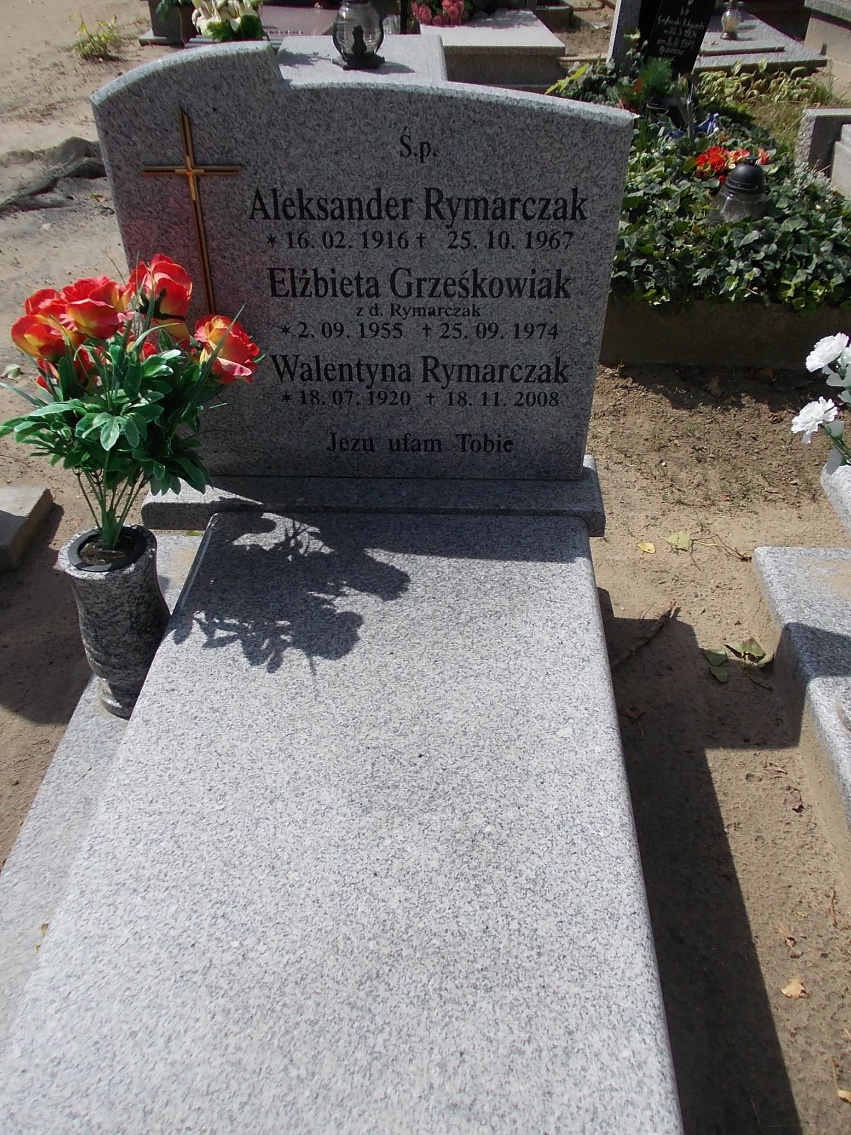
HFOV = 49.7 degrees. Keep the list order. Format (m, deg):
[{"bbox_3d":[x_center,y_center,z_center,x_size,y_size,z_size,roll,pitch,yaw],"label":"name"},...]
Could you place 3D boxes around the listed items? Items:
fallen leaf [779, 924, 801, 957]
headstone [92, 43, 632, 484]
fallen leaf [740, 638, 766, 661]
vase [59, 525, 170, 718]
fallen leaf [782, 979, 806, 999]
[{"bbox_3d":[0.571,0.585,1.441,0.028,0.012,0.060,-20,42,-22],"label":"fallen leaf"},{"bbox_3d":[-0.098,-0.511,1.658,0.871,0.754,0.075,1,34,3],"label":"headstone"},{"bbox_3d":[0.693,0.172,1.943,0.056,0.022,0.060,1,39,3],"label":"fallen leaf"},{"bbox_3d":[-0.510,0.092,1.579,0.166,0.313,0.166,1,39,3],"label":"vase"},{"bbox_3d":[0.554,0.633,1.381,0.038,0.012,0.033,1,39,3],"label":"fallen leaf"}]

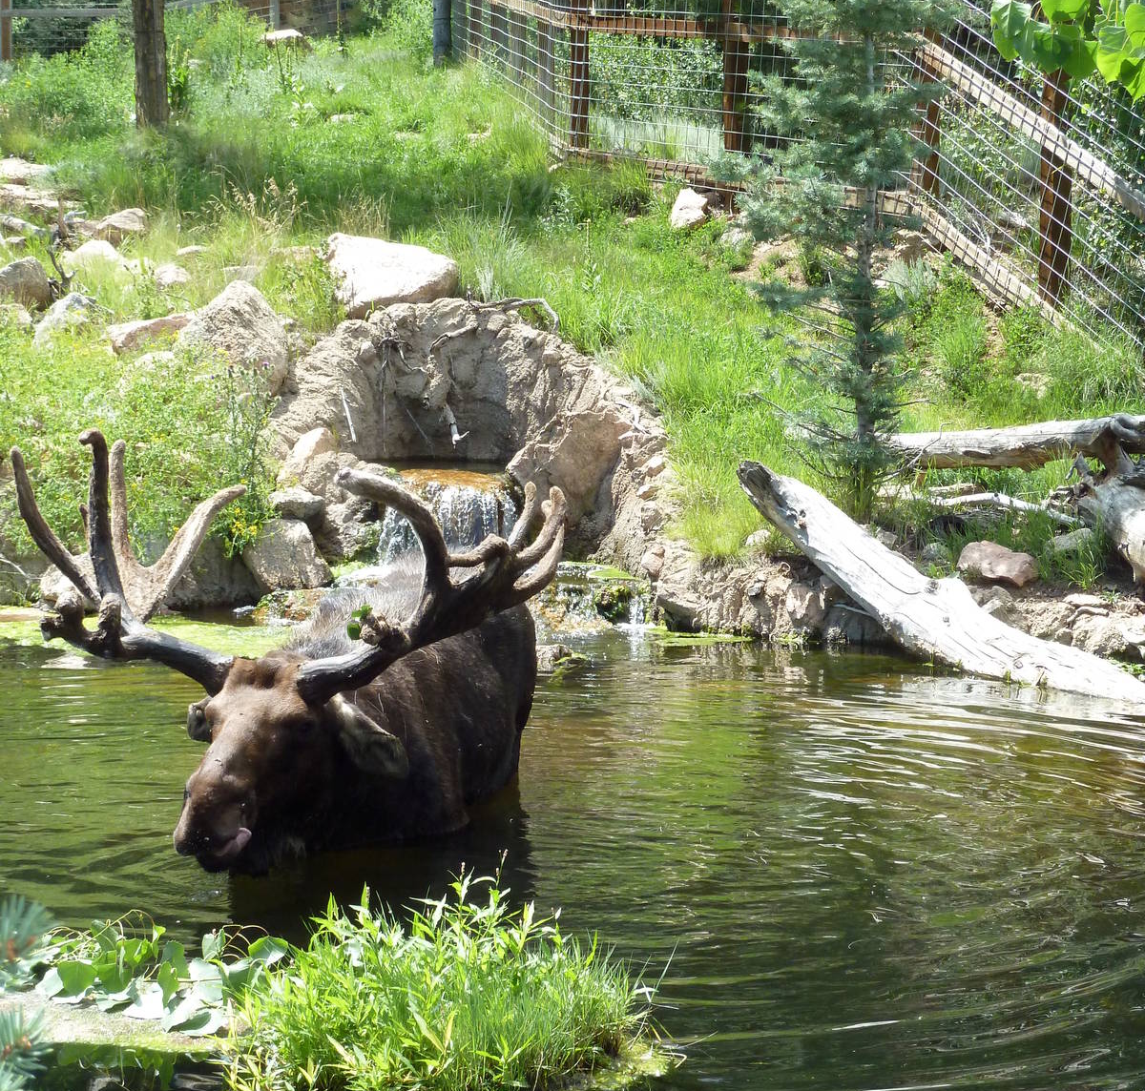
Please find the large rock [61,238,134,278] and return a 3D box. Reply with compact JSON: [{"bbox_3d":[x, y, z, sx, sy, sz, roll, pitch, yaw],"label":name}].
[{"bbox_3d":[-2.802,-1.691,14.300,0.422,0.239,0.316,0,6,0],"label":"large rock"}]

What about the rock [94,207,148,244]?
[{"bbox_3d":[-2.848,-2.016,15.300,0.346,0.233,0.277,0,6,0],"label":"rock"}]

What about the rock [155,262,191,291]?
[{"bbox_3d":[-2.306,-1.552,14.000,0.224,0.173,0.190,0,6,0],"label":"rock"}]

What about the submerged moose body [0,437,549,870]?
[{"bbox_3d":[-0.540,0.567,6.506,1.250,1.980,2.500,2,7,17],"label":"submerged moose body"}]

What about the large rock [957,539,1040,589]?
[{"bbox_3d":[1.600,0.069,9.100,0.313,0.188,0.219,0,6,0],"label":"large rock"}]

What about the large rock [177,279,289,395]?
[{"bbox_3d":[-1.651,-1.015,11.800,0.545,0.535,0.436,0,6,0],"label":"large rock"}]

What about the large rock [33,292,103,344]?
[{"bbox_3d":[-2.597,-1.171,12.500,0.356,0.270,0.285,0,6,0],"label":"large rock"}]

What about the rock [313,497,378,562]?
[{"bbox_3d":[-0.937,-0.066,10.000,0.266,0.266,0.239,0,6,0],"label":"rock"}]

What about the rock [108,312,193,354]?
[{"bbox_3d":[-2.158,-1.085,12.400,0.455,0.213,0.295,0,6,0],"label":"rock"}]

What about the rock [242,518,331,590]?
[{"bbox_3d":[-1.142,0.033,9.700,0.353,0.282,0.282,0,6,0],"label":"rock"}]

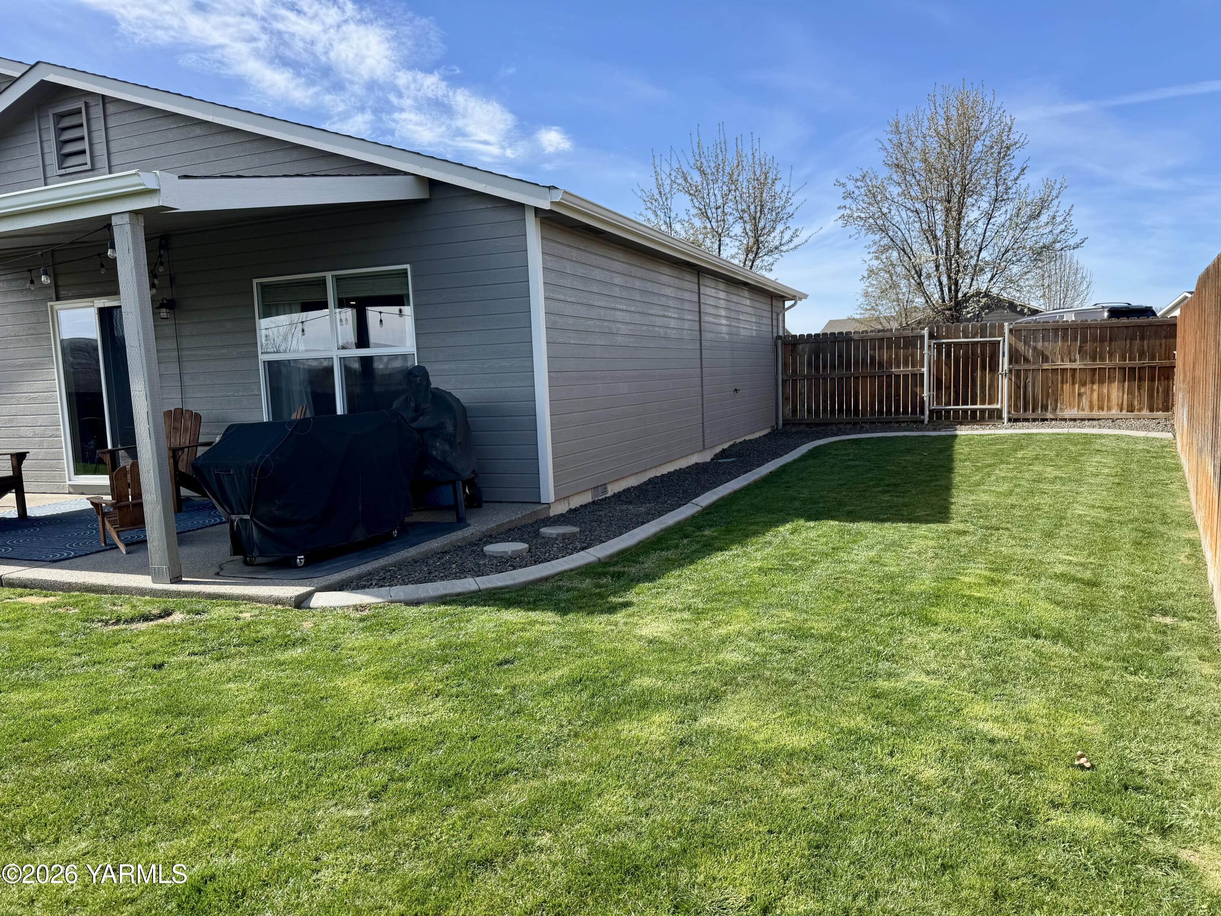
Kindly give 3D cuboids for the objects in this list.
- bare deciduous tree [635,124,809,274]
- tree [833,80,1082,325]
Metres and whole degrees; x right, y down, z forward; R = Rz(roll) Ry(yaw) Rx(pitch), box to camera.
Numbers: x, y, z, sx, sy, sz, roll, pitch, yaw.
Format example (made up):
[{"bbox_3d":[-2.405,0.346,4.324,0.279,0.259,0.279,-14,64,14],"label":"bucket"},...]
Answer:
[{"bbox_3d":[3.120,-5.373,23.874,5.070,7.780,5.070,0,6,22],"label":"bare deciduous tree"},{"bbox_3d":[8.857,-5.511,21.820,5.770,7.990,5.770,0,6,22],"label":"tree"}]

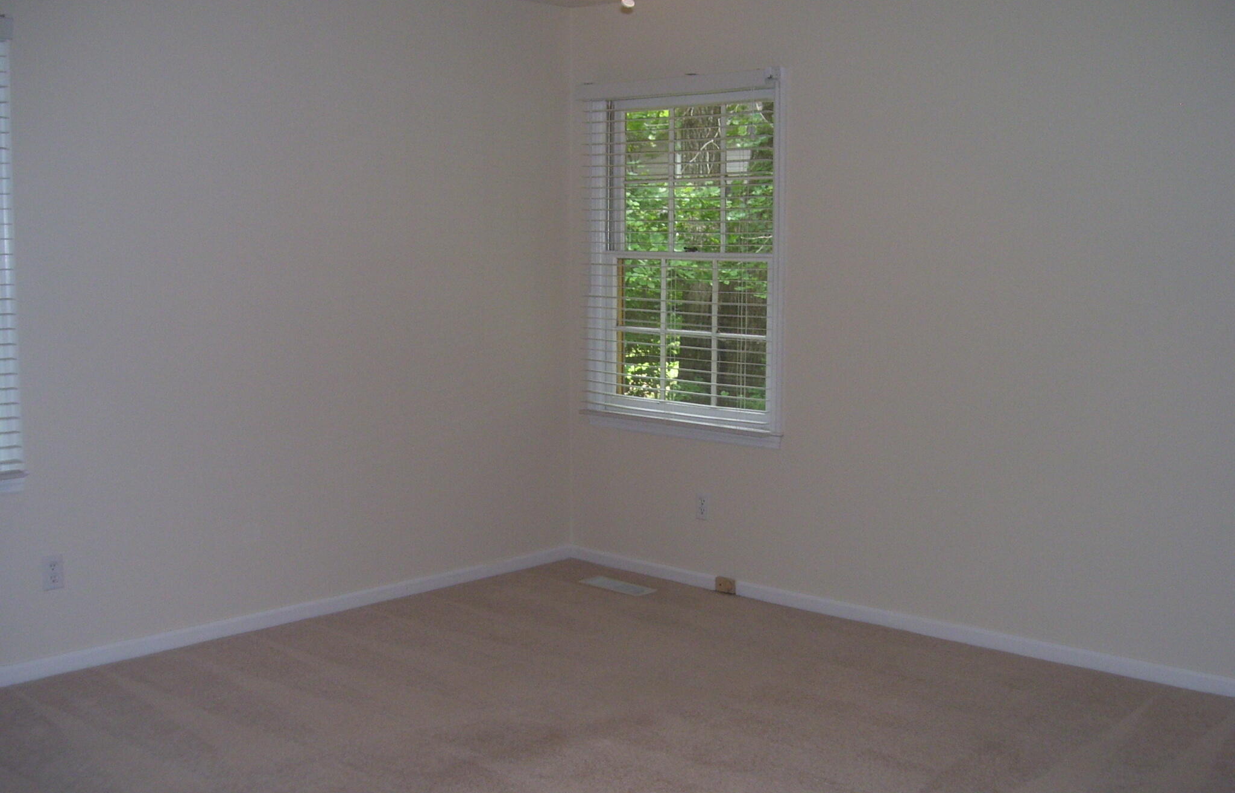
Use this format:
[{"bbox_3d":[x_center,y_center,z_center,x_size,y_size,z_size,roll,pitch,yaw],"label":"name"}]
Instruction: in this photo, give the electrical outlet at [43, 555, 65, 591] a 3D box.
[{"bbox_3d":[-1.803,0.565,4.224,0.015,0.115,0.071,6,8,42],"label":"electrical outlet"}]

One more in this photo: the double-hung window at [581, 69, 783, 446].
[{"bbox_3d":[0.265,-0.567,5.442,1.050,1.460,0.100,6,8,42],"label":"double-hung window"}]

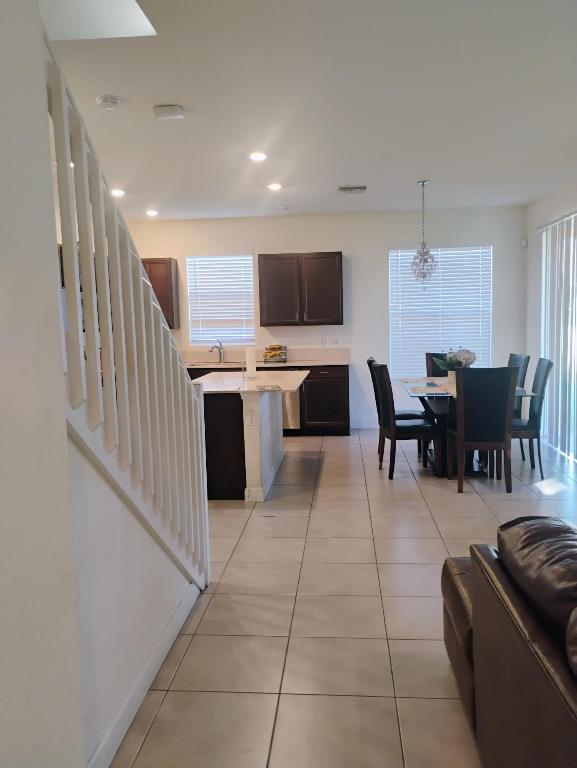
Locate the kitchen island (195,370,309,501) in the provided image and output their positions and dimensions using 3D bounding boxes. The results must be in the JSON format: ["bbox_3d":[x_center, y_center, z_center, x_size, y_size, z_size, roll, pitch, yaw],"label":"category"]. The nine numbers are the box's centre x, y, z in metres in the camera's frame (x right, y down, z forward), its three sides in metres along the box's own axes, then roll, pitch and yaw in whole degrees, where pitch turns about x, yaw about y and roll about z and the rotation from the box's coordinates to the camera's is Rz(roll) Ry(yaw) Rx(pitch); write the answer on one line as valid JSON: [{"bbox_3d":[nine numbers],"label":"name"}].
[{"bbox_3d":[-0.365,0.424,5.974,1.085,0.925,1.800,-1,6,5],"label":"kitchen island"}]

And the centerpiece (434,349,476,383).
[{"bbox_3d":[1.693,-0.167,6.345,0.420,0.380,0.380,-1,6,5],"label":"centerpiece"}]

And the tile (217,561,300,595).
[{"bbox_3d":[-0.163,1.129,3.605,0.453,0.010,0.445,-1,6,5],"label":"tile"}]

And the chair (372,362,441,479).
[{"bbox_3d":[1.106,0.341,5.879,0.570,1.030,0.450,-2,6,-5],"label":"chair"}]

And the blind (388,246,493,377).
[{"bbox_3d":[1.967,-0.916,8.076,1.311,1.668,0.060,-1,6,5],"label":"blind"}]

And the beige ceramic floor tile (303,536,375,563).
[{"bbox_3d":[0.331,1.074,4.005,0.453,0.010,0.445,-1,6,5],"label":"beige ceramic floor tile"}]

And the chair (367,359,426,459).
[{"bbox_3d":[1.126,0.257,6.491,0.580,1.055,0.480,-1,6,5],"label":"chair"}]

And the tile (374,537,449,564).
[{"bbox_3d":[0.786,1.067,3.964,0.453,0.010,0.445,-1,6,5],"label":"tile"}]

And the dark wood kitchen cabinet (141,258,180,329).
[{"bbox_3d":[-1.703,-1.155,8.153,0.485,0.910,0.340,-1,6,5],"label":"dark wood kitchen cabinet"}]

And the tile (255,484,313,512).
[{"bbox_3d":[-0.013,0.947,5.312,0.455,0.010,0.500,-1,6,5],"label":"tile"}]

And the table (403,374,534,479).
[{"bbox_3d":[1.752,0.400,6.470,1.110,0.770,1.680,-1,6,5],"label":"table"}]

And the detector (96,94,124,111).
[{"bbox_3d":[-1.055,-1.663,3.672,0.140,0.050,0.140,-1,6,5],"label":"detector"}]

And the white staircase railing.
[{"bbox_3d":[-0.619,0.072,2.719,0.100,2.310,1.620,-1,6,8],"label":"white staircase railing"}]

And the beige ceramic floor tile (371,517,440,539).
[{"bbox_3d":[0.825,1.021,4.414,0.455,0.010,0.452,-1,6,5],"label":"beige ceramic floor tile"}]

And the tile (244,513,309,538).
[{"bbox_3d":[-0.085,1.042,4.525,0.456,0.010,0.452,-1,6,5],"label":"tile"}]

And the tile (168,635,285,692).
[{"bbox_3d":[-0.243,1.231,2.740,0.455,0.010,0.450,-1,6,5],"label":"tile"}]

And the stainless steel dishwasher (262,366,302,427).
[{"bbox_3d":[-0.123,0.180,8.037,0.600,0.825,0.600,-1,6,5],"label":"stainless steel dishwasher"}]

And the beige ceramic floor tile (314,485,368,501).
[{"bbox_3d":[0.448,0.933,5.337,0.455,0.010,0.452,-1,6,5],"label":"beige ceramic floor tile"}]

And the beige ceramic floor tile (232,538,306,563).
[{"bbox_3d":[-0.124,1.081,4.046,0.453,0.010,0.445,-1,6,5],"label":"beige ceramic floor tile"}]

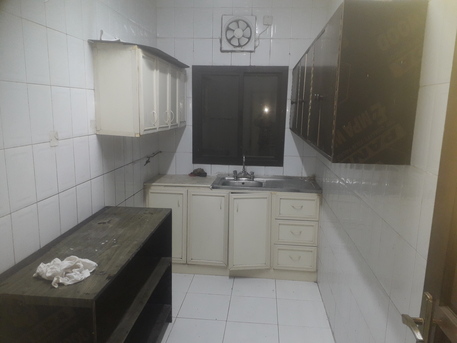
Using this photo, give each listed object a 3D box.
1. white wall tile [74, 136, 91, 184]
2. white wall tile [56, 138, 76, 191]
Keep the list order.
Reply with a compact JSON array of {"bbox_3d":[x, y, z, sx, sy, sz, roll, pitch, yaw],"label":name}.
[{"bbox_3d":[-0.952,-0.073,2.321,0.015,0.300,0.200,2,10,5],"label":"white wall tile"},{"bbox_3d":[-0.972,-0.038,2.127,0.015,0.300,0.200,2,10,5],"label":"white wall tile"}]

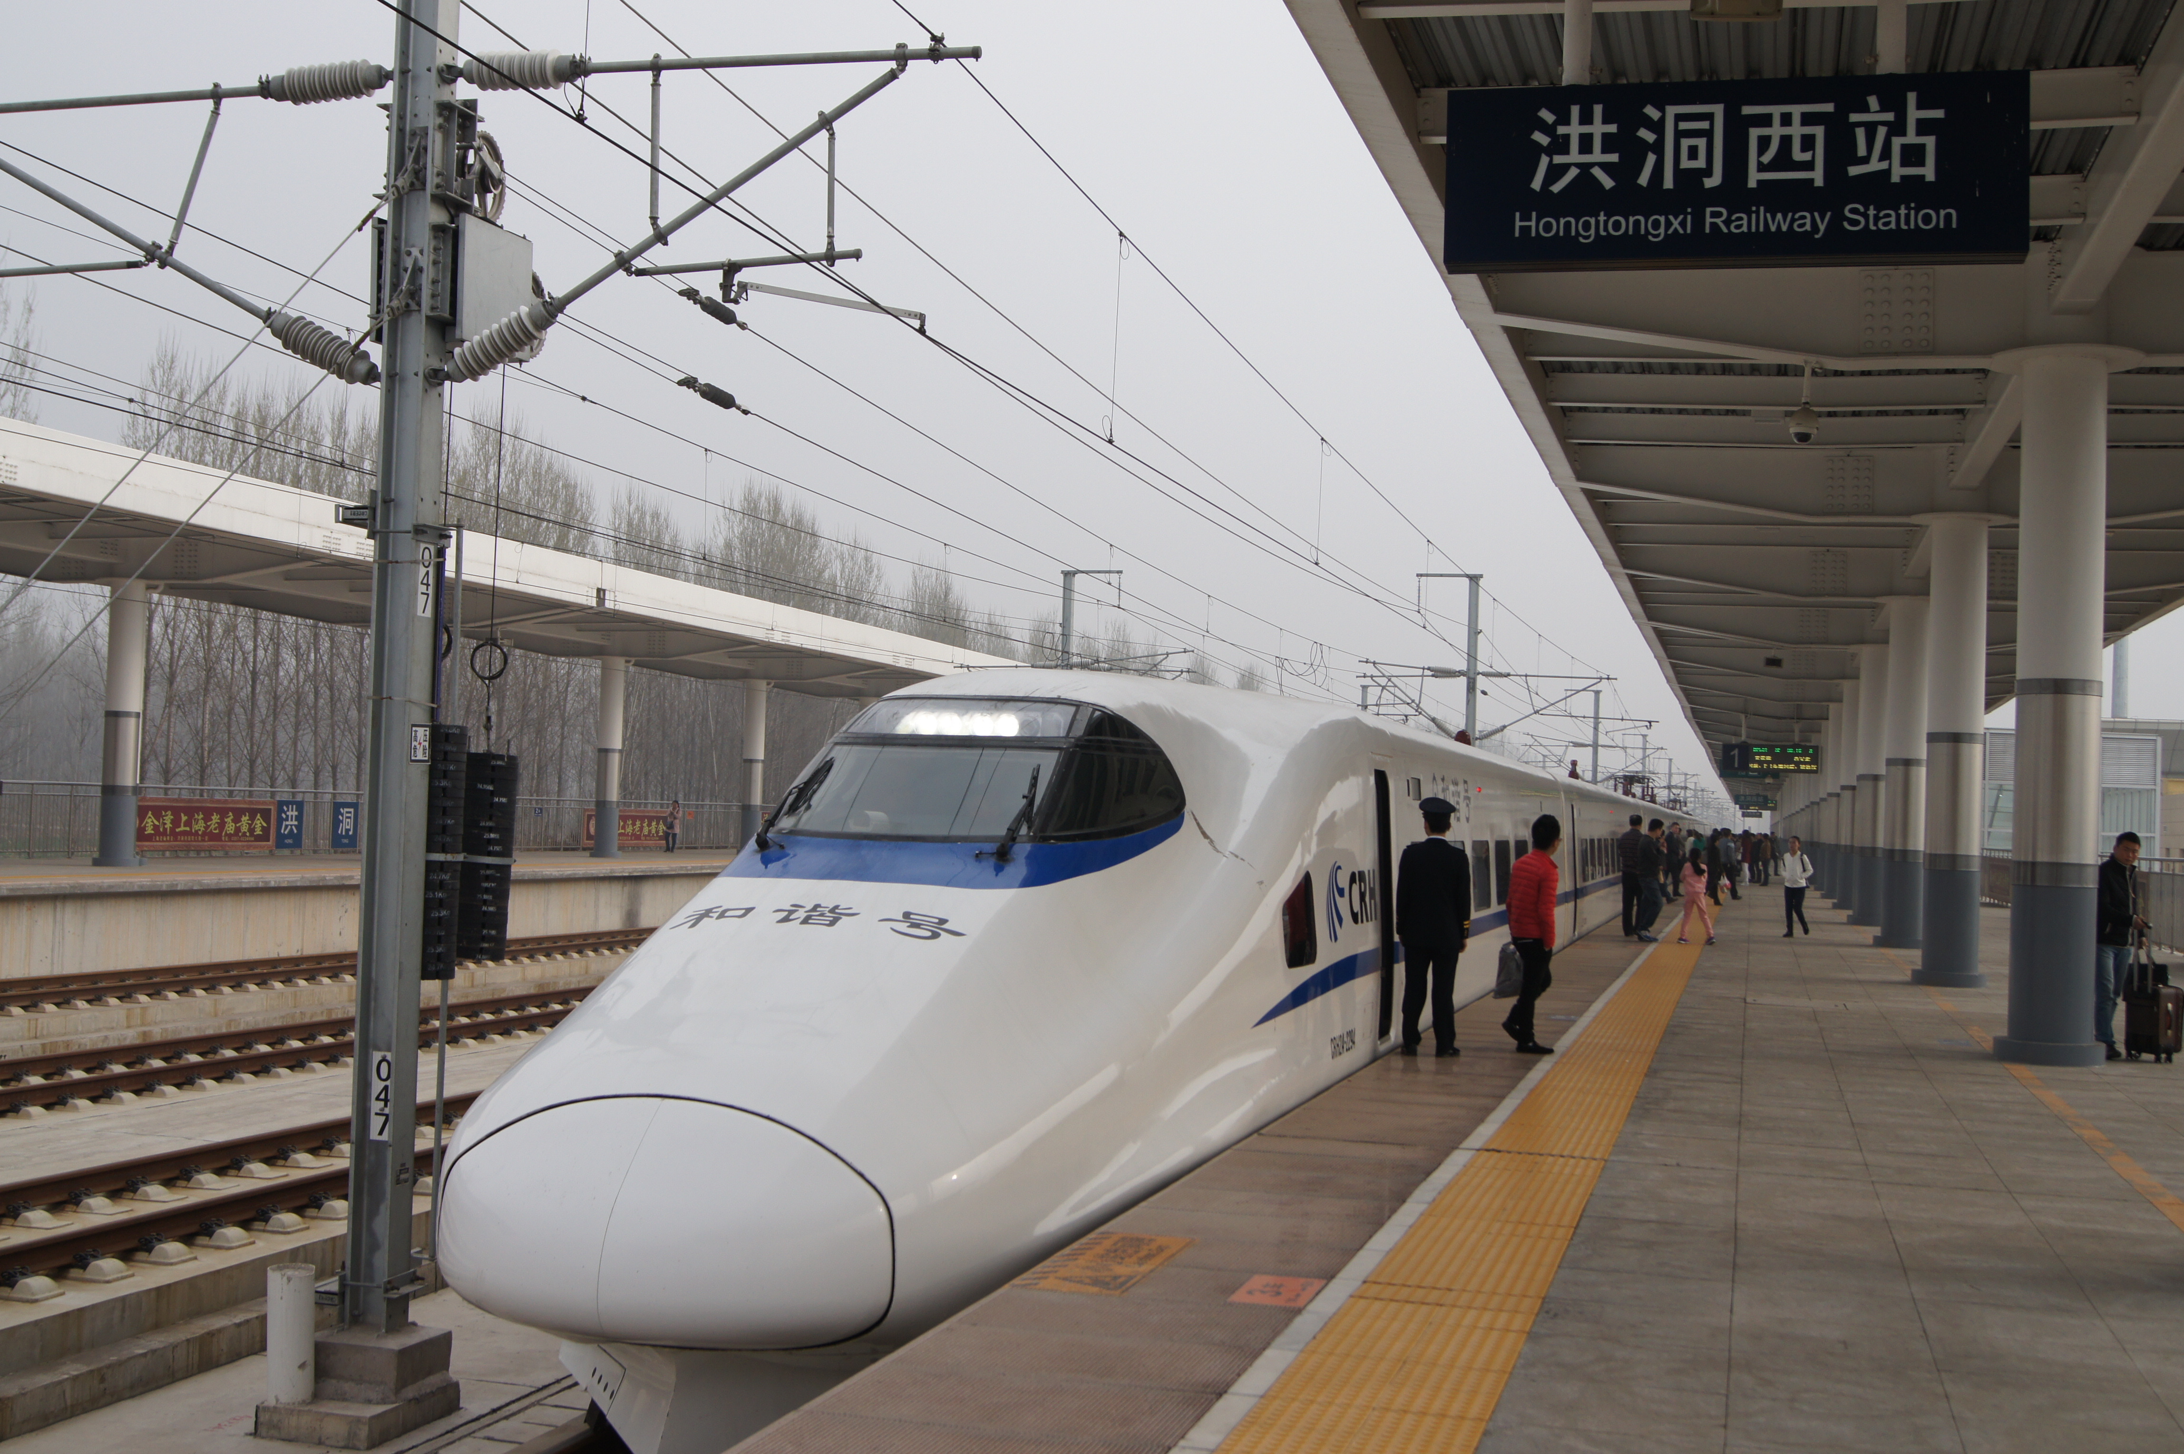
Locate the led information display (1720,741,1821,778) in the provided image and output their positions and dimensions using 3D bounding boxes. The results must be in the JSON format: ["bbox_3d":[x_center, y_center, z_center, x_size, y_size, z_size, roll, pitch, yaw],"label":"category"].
[{"bbox_3d":[19.465,0.929,67.791,2.752,0.856,0.300,1,-2,16],"label":"led information display"}]

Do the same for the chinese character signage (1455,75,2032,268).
[{"bbox_3d":[2.364,-2.042,8.767,2.070,0.665,0.160,1,-2,16],"label":"chinese character signage"}]

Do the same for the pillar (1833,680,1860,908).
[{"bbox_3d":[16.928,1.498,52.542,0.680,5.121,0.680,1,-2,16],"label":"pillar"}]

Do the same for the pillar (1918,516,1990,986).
[{"bbox_3d":[9.326,0.284,25.524,0.710,5.020,0.710,1,-2,16],"label":"pillar"}]

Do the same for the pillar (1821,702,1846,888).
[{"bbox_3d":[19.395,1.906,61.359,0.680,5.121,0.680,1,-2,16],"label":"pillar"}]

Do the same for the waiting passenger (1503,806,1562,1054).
[{"bbox_3d":[3.155,1.445,16.889,0.400,1.649,0.460,3,-2,-22],"label":"waiting passenger"}]

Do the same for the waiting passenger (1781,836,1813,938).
[{"bbox_3d":[11.363,2.546,38.014,0.520,1.580,0.400,1,-2,32],"label":"waiting passenger"}]

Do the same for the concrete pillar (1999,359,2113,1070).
[{"bbox_3d":[6.874,-0.120,16.793,0.710,5.020,0.710,1,-2,16],"label":"concrete pillar"}]

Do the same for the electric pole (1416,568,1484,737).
[{"bbox_3d":[9.234,0.735,61.835,1.739,9.450,0.350,1,-2,16],"label":"electric pole"}]

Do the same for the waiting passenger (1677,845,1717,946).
[{"bbox_3d":[8.632,2.398,33.717,0.500,1.370,0.450,2,-2,9],"label":"waiting passenger"}]

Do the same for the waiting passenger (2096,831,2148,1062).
[{"bbox_3d":[7.732,1.626,17.775,0.480,1.690,0.400,3,-2,-28],"label":"waiting passenger"}]

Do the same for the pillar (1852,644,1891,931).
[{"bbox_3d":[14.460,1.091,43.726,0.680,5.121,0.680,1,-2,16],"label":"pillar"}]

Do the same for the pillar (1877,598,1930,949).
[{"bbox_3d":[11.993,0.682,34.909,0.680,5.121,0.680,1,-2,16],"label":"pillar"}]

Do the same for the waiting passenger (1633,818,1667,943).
[{"bbox_3d":[8.127,2.206,34.292,0.390,1.743,0.460,3,-2,-16],"label":"waiting passenger"}]

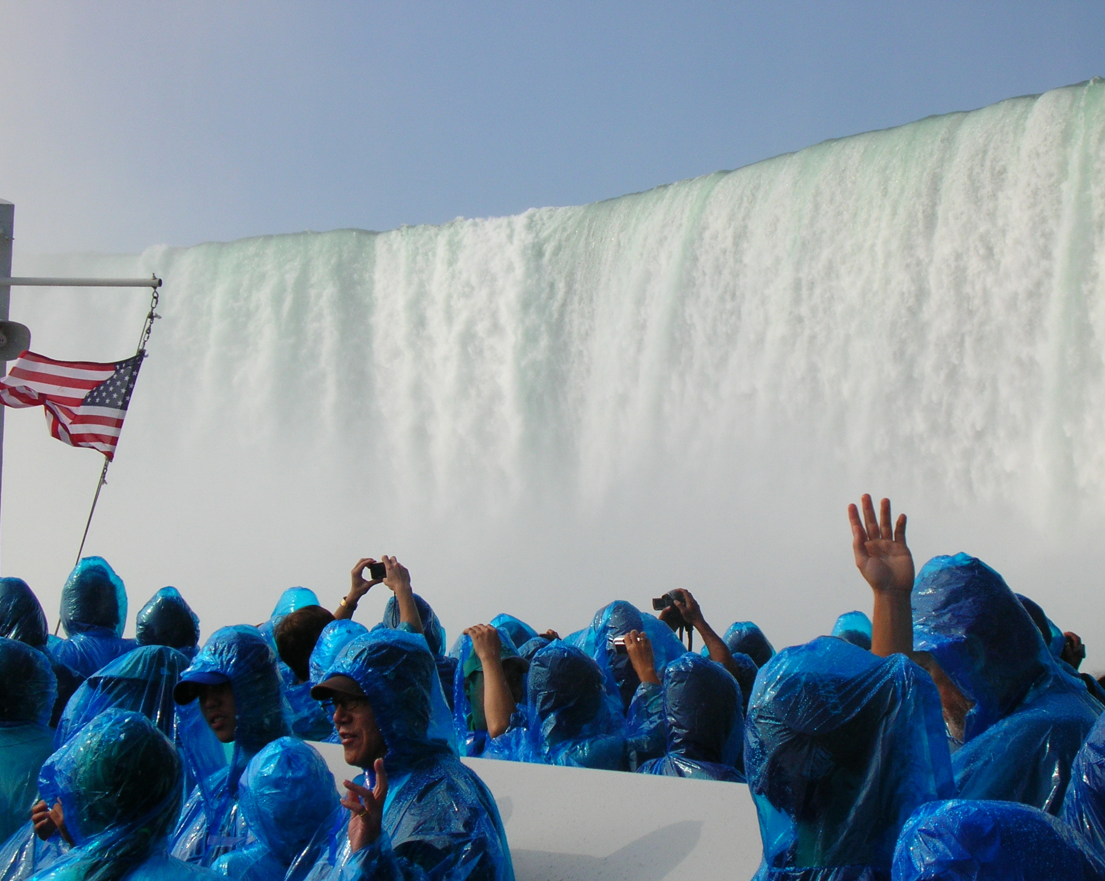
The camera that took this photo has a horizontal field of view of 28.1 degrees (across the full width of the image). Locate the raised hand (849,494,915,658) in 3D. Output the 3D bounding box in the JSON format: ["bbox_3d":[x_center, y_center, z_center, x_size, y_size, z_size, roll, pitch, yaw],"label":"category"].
[{"bbox_3d":[0.514,0.212,3.450,0.098,0.250,0.075,-3,-5,0],"label":"raised hand"}]

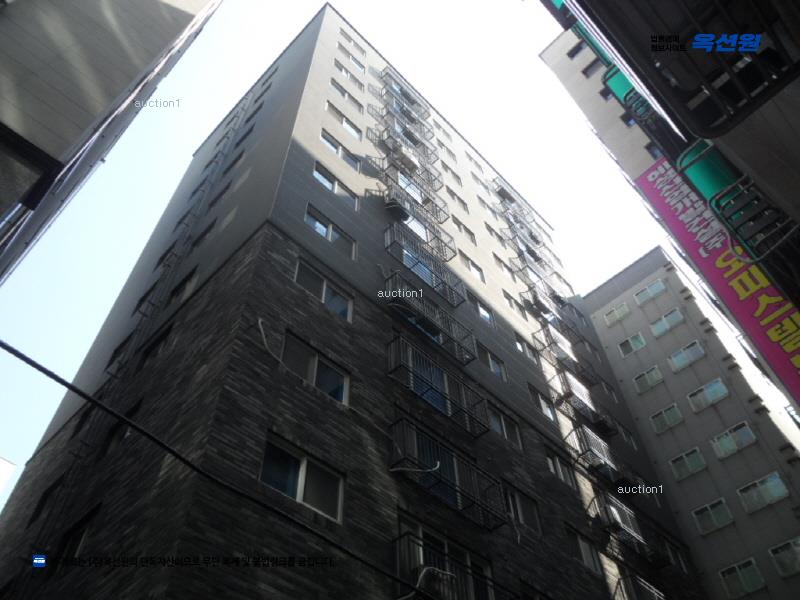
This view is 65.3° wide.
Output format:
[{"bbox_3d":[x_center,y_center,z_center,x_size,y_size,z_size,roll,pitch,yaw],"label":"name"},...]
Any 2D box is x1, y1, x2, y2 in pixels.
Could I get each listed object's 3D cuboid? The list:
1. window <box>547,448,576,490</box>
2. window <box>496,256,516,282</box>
[{"bbox_3d":[5.140,5.400,20.095,0.180,1.006,1.493,-39,-61,24],"label":"window"},{"bbox_3d":[4.758,-1.386,28.607,1.522,0.966,0.160,38,-63,-26],"label":"window"}]

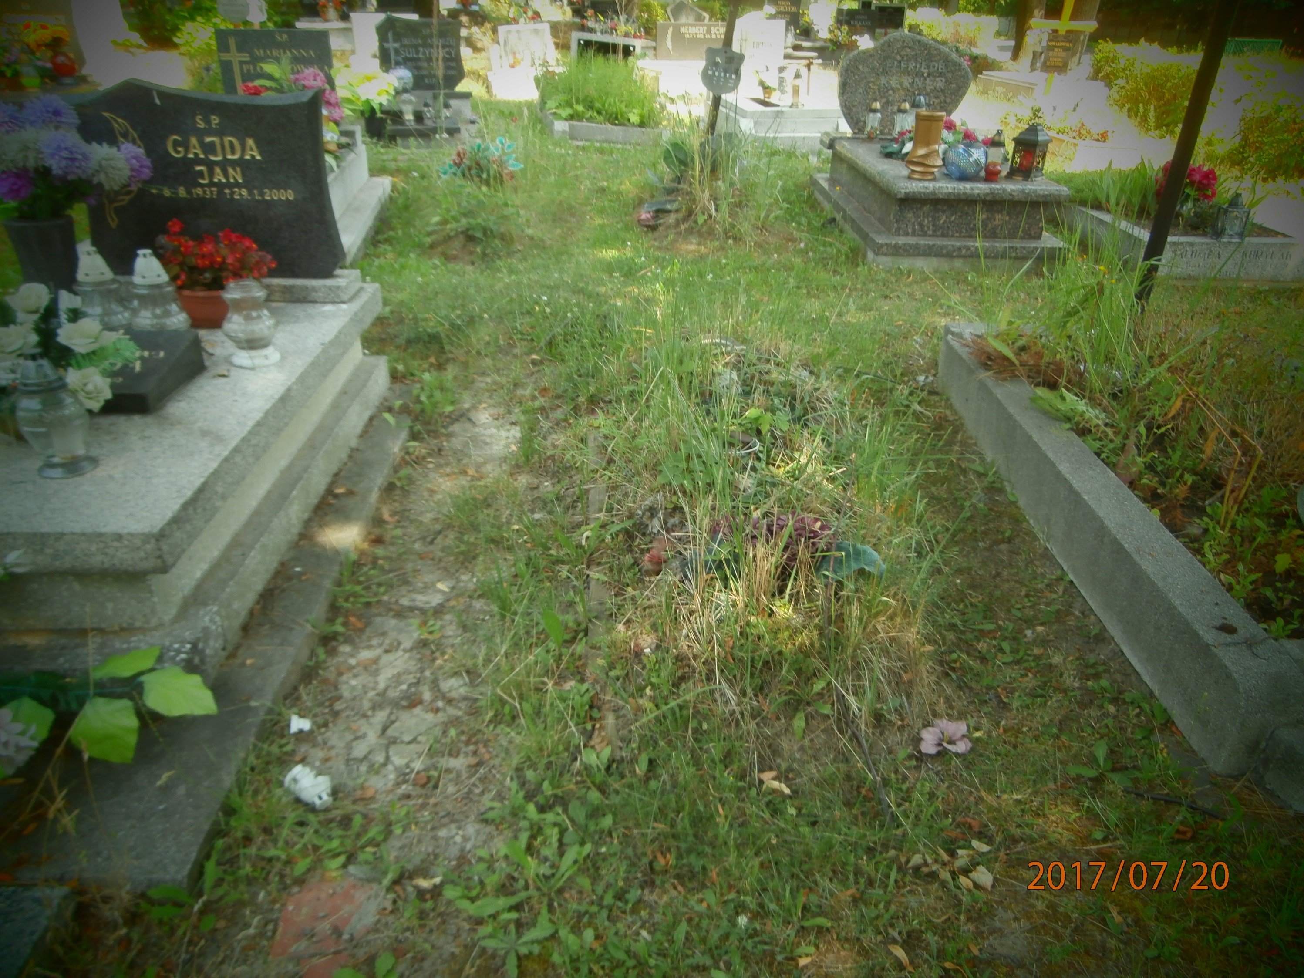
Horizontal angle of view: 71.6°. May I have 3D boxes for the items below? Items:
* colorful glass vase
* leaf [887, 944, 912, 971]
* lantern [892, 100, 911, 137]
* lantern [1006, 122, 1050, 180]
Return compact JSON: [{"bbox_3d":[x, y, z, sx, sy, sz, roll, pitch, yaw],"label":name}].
[{"bbox_3d":[1.690,-1.770,4.873,0.214,0.168,0.214,1,27,0],"label":"colorful glass vase"},{"bbox_3d":[0.371,0.697,1.344,0.016,0.012,0.048,-18,33,-32],"label":"leaf"},{"bbox_3d":[1.680,-2.471,6.027,0.110,0.221,0.110,1,27,0],"label":"lantern"},{"bbox_3d":[1.996,-1.783,4.780,0.150,0.260,0.150,-17,33,-30],"label":"lantern"}]

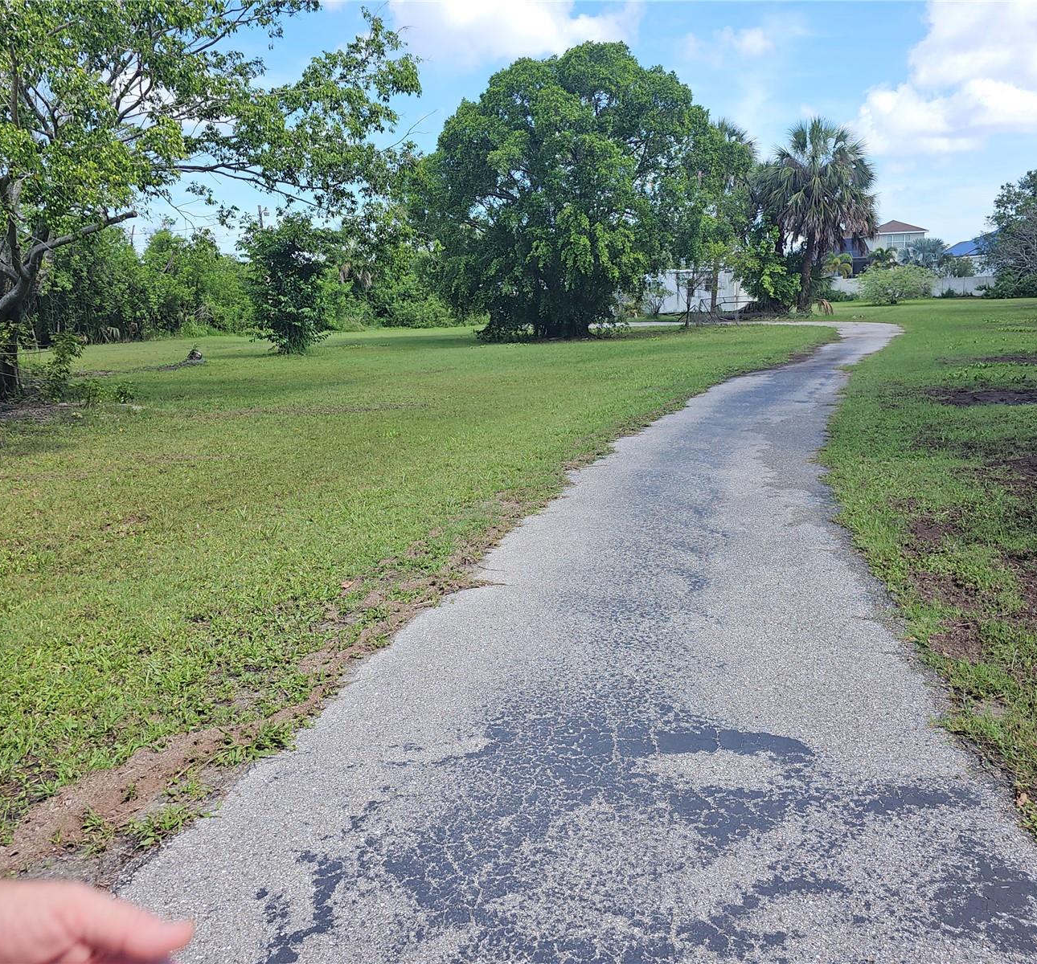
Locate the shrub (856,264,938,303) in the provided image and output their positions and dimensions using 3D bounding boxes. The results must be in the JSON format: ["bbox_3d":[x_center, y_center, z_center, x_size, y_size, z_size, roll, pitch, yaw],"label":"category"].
[{"bbox_3d":[26.302,-13.686,59.186,5.055,2.680,4.802,6,14,23],"label":"shrub"}]

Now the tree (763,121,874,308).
[{"bbox_3d":[15.254,-13.111,42.338,5.166,9.292,5.166,5,14,19],"label":"tree"}]

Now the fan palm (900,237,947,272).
[{"bbox_3d":[38.283,-20.116,80.077,3.931,5.611,3.931,6,15,24],"label":"fan palm"}]

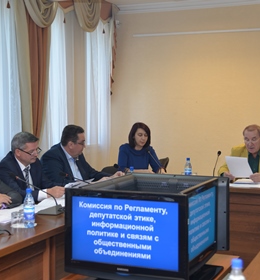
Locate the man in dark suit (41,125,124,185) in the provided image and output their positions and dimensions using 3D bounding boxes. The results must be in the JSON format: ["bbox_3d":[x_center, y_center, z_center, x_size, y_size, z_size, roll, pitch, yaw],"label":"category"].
[{"bbox_3d":[-0.434,0.507,4.845,0.740,1.260,0.640,1,3,22],"label":"man in dark suit"}]

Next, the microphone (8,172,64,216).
[{"bbox_3d":[-0.603,0.337,3.725,0.370,0.246,0.130,1,4,23],"label":"microphone"}]

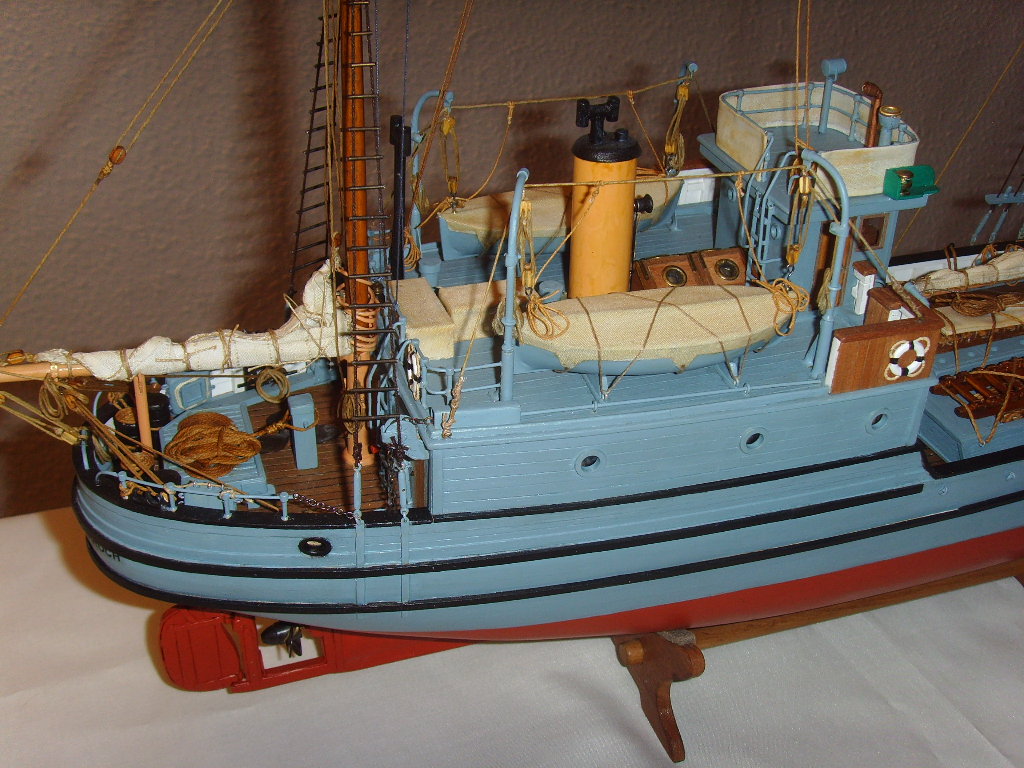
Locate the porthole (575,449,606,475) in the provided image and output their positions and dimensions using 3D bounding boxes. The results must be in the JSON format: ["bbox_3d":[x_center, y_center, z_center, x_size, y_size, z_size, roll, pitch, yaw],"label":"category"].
[{"bbox_3d":[0.032,0.032,0.463,0.013,0.013,0.003,-6,29,-15],"label":"porthole"}]

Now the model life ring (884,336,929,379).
[{"bbox_3d":[0.166,-0.011,0.484,0.019,0.019,0.004,-6,29,-15],"label":"model life ring"}]

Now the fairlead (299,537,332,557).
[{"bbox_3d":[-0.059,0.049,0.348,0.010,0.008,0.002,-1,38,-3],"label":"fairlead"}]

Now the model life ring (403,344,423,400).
[{"bbox_3d":[-0.039,-0.004,0.453,0.004,0.020,0.020,-6,29,-15],"label":"model life ring"}]

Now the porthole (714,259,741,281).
[{"bbox_3d":[0.101,-0.053,0.538,0.012,0.002,0.012,-6,64,-15],"label":"porthole"}]

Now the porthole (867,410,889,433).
[{"bbox_3d":[0.157,0.016,0.497,0.012,0.012,0.003,-6,29,-15],"label":"porthole"}]

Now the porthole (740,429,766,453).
[{"bbox_3d":[0.101,0.024,0.482,0.013,0.013,0.003,-6,29,-15],"label":"porthole"}]

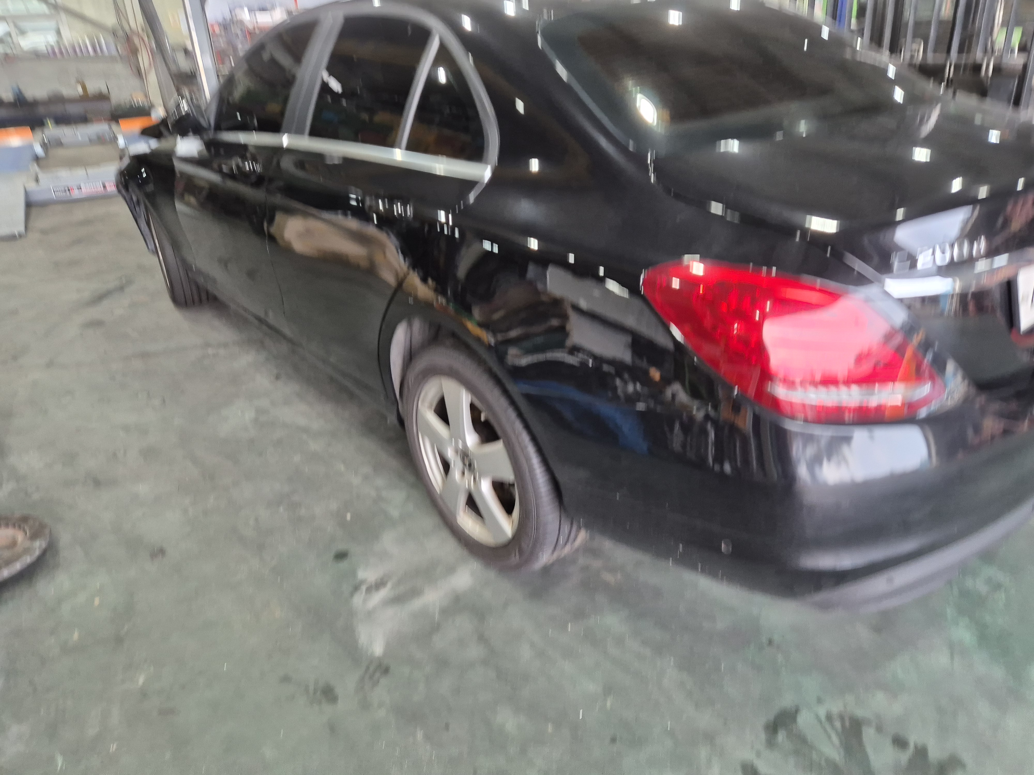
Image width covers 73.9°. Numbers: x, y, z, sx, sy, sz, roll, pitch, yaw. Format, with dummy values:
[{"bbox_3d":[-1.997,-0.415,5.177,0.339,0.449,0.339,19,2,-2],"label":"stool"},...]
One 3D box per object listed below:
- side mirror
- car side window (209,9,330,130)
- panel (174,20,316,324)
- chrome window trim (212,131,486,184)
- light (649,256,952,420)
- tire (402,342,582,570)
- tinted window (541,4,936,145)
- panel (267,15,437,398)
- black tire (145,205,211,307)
[{"bbox_3d":[-1.255,-1.032,2.615,0.185,0.160,0.140,-22,33,-34],"label":"side mirror"},{"bbox_3d":[-0.955,-1.160,2.553,0.071,0.431,0.893,10,13,-44],"label":"car side window"},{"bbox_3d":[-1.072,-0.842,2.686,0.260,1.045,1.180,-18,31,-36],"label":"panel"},{"bbox_3d":[-0.633,-0.719,2.068,0.065,0.065,1.750,-22,32,-34],"label":"chrome window trim"},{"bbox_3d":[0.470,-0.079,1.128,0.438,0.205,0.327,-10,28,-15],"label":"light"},{"bbox_3d":[-0.049,0.150,1.835,0.225,0.645,0.650,-22,33,-34],"label":"tire"},{"bbox_3d":[0.624,-0.829,1.742,1.220,0.090,0.585,-22,62,-34],"label":"tinted window"},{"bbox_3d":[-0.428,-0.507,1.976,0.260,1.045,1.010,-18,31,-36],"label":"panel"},{"bbox_3d":[-1.863,-0.782,3.812,0.225,0.645,0.650,-17,30,-27],"label":"black tire"}]

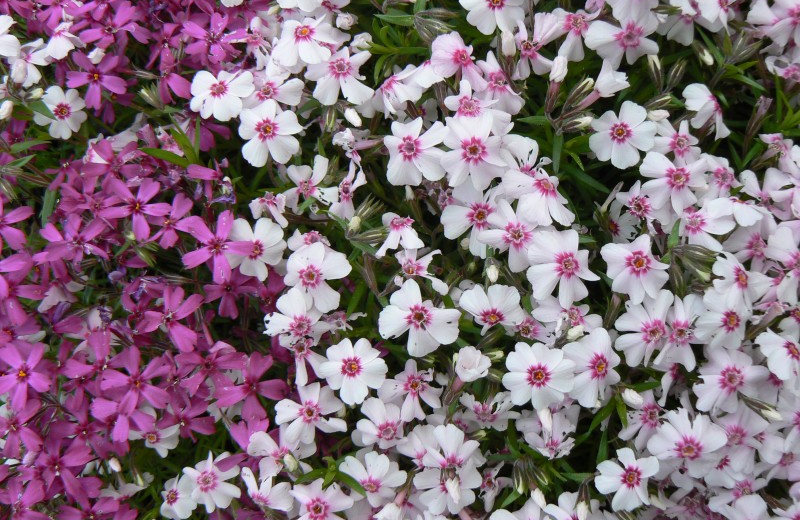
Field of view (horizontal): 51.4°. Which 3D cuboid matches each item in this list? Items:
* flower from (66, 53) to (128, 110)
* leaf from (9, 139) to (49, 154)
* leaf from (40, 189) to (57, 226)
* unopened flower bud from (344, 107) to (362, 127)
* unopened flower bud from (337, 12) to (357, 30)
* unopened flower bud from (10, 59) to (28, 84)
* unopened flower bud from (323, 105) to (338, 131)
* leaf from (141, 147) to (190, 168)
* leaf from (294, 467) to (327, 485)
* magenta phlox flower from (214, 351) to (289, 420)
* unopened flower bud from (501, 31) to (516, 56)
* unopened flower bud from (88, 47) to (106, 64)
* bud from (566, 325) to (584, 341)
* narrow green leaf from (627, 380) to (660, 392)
[{"bbox_3d":[-0.099,-0.058,0.272,0.020,0.008,0.019,4,72,-2],"label":"flower"},{"bbox_3d":[-0.131,-0.041,0.295,0.014,0.003,0.002,-17,14,-11],"label":"leaf"},{"bbox_3d":[-0.123,-0.018,0.290,0.003,0.002,0.013,13,83,-23],"label":"leaf"},{"bbox_3d":[-0.016,-0.049,0.283,0.004,0.004,0.007,-36,80,3],"label":"unopened flower bud"},{"bbox_3d":[-0.017,-0.077,0.270,0.006,0.006,0.007,0,18,32],"label":"unopened flower bud"},{"bbox_3d":[-0.121,-0.060,0.265,0.005,0.009,0.005,5,24,-2],"label":"unopened flower bud"},{"bbox_3d":[-0.023,-0.047,0.275,0.004,0.004,0.009,-3,72,-1],"label":"unopened flower bud"},{"bbox_3d":[-0.076,-0.033,0.270,0.017,0.002,0.004,15,63,1],"label":"leaf"},{"bbox_3d":[-0.029,0.069,0.266,0.011,0.002,0.004,-24,57,-11],"label":"leaf"},{"bbox_3d":[-0.046,0.039,0.260,0.023,0.007,0.021,0,76,0],"label":"magenta phlox flower"},{"bbox_3d":[0.036,-0.072,0.278,0.005,0.009,0.005,2,28,-1],"label":"unopened flower bud"},{"bbox_3d":[-0.100,-0.068,0.275,0.005,0.007,0.005,25,34,0],"label":"unopened flower bud"},{"bbox_3d":[0.056,0.023,0.266,0.006,0.004,0.004,-31,55,29],"label":"bud"},{"bbox_3d":[0.078,0.040,0.266,0.011,0.002,0.003,-8,66,3],"label":"narrow green leaf"}]

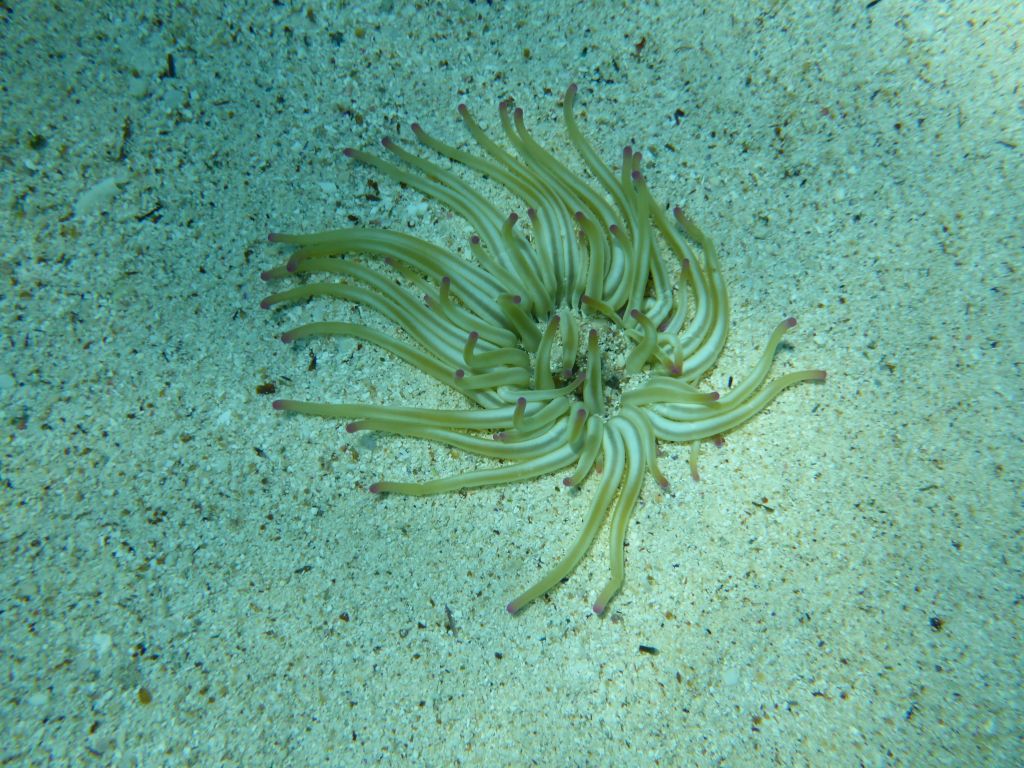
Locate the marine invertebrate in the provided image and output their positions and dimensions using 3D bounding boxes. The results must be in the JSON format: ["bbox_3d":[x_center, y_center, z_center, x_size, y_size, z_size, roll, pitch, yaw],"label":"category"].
[{"bbox_3d":[0.012,-0.049,0.436,0.301,0.055,0.328,0,63,0],"label":"marine invertebrate"}]

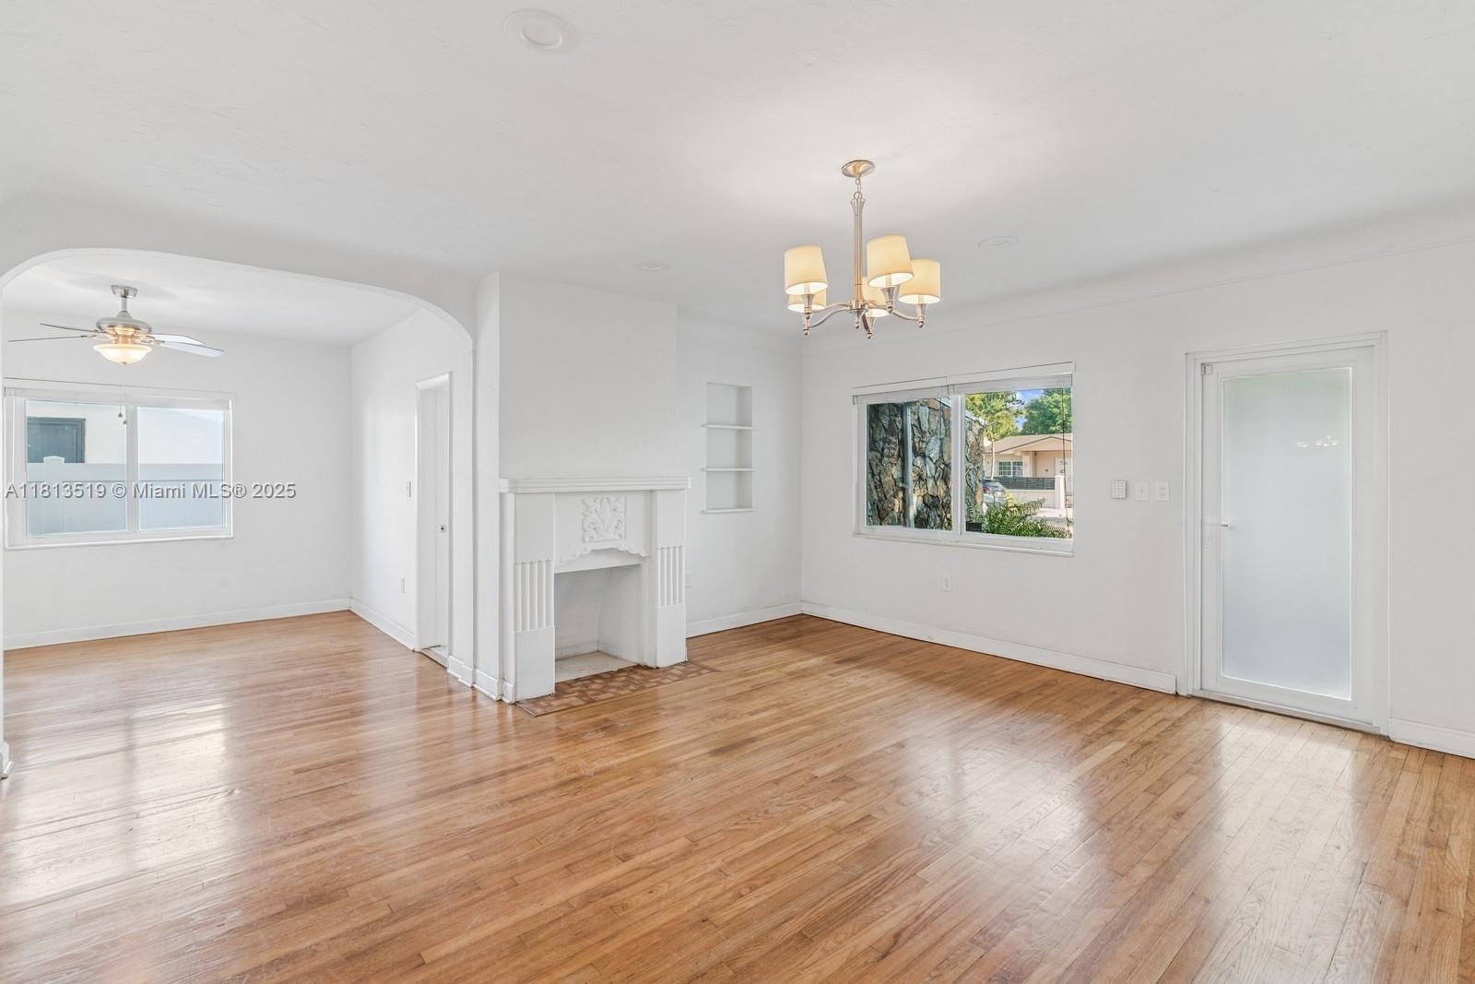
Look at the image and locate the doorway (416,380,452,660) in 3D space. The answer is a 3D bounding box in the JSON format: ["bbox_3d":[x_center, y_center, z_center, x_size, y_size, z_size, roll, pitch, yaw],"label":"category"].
[{"bbox_3d":[-2.167,0.205,4.785,0.130,2.047,0.784,-1,1,-42],"label":"doorway"}]

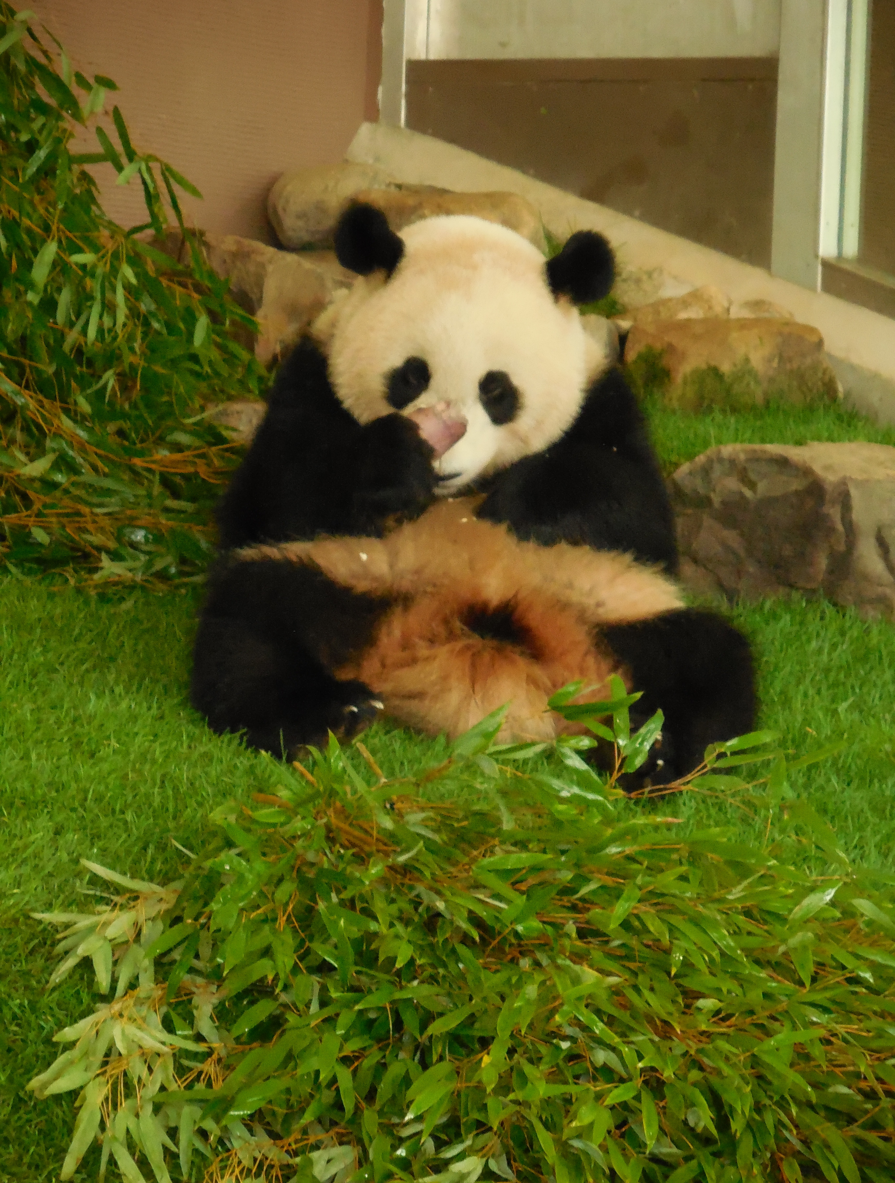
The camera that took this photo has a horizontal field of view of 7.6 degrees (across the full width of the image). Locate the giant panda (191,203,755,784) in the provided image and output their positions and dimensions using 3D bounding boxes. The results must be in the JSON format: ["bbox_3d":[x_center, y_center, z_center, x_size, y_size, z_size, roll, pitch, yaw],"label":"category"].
[{"bbox_3d":[0.037,-0.178,9.750,0.800,0.760,0.720,2,14,3],"label":"giant panda"}]

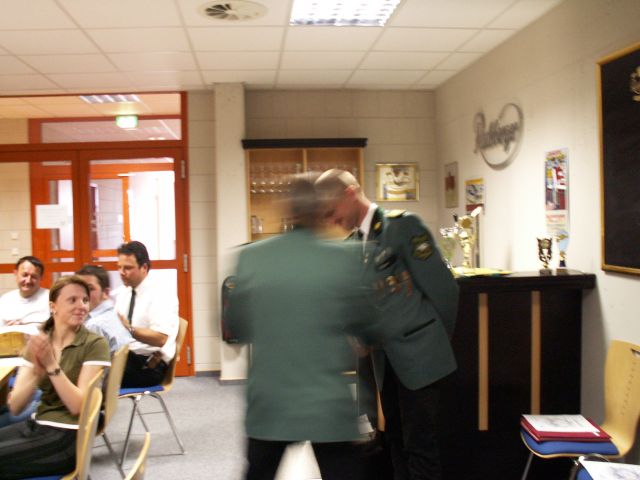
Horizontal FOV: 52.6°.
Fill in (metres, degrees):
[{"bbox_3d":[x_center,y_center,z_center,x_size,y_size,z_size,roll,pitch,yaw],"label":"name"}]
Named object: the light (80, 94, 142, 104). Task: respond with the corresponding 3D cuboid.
[{"bbox_3d":[-2.256,-1.555,7.001,0.620,0.070,0.620,-2,2,-6],"label":"light"}]

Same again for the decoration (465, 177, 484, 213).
[{"bbox_3d":[1.225,-0.338,5.146,0.012,0.282,0.415,-2,2,-6],"label":"decoration"}]

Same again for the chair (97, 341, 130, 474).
[{"bbox_3d":[-1.223,0.991,3.231,0.540,0.846,0.490,-2,3,-8],"label":"chair"}]

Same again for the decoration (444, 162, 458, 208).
[{"bbox_3d":[1.127,-0.466,5.536,0.020,0.379,0.344,-2,3,-6],"label":"decoration"}]

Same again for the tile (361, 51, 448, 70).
[{"bbox_3d":[0.632,-1.388,5.032,0.625,0.020,0.625,-2,2,-6],"label":"tile"}]

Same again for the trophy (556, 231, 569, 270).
[{"bbox_3d":[1.278,0.062,3.434,0.075,0.200,0.060,-1,2,5],"label":"trophy"}]

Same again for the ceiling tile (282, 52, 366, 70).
[{"bbox_3d":[0.015,-1.346,4.832,0.615,0.020,0.615,-2,3,-6],"label":"ceiling tile"}]

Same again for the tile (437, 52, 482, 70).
[{"bbox_3d":[1.057,-1.386,5.025,0.240,0.020,0.620,-2,2,-6],"label":"tile"}]

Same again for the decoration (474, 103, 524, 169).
[{"bbox_3d":[1.253,-0.721,4.604,0.042,0.435,0.870,-2,2,-6],"label":"decoration"}]

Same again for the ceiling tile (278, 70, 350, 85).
[{"bbox_3d":[-0.048,-1.374,5.443,0.615,0.020,0.615,-2,3,-6],"label":"ceiling tile"}]

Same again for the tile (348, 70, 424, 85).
[{"bbox_3d":[0.564,-1.389,5.503,0.615,0.020,0.615,-2,3,-6],"label":"tile"}]

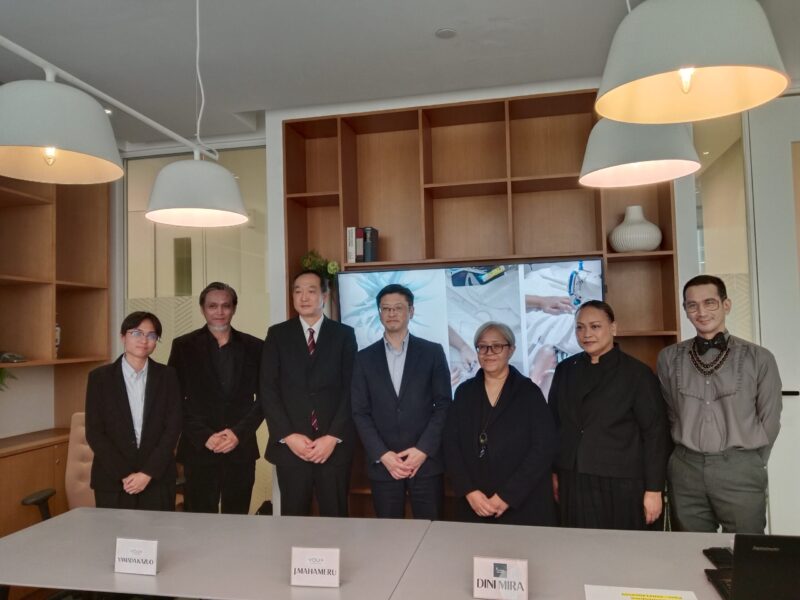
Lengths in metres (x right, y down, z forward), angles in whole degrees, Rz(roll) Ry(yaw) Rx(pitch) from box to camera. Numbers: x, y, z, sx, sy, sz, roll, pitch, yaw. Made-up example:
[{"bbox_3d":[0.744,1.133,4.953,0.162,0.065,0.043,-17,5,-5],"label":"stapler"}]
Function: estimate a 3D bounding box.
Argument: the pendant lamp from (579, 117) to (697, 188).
[{"bbox_3d":[0.778,-0.517,1.978,0.365,0.223,0.365,-2,-3,0],"label":"pendant lamp"}]

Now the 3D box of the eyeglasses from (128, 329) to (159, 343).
[{"bbox_3d":[-1.229,0.165,2.840,0.142,0.045,0.140,8,3,-30],"label":"eyeglasses"}]

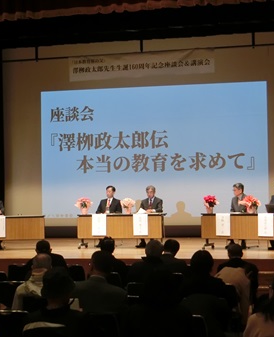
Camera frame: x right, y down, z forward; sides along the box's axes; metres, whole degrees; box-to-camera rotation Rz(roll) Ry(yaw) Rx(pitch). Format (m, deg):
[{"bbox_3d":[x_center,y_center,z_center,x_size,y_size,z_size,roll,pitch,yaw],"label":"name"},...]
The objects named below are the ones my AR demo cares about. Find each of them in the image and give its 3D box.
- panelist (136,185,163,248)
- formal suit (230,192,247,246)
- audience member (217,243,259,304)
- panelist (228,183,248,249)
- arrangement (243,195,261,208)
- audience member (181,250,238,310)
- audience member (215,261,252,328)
[{"bbox_3d":[0.259,1.002,16.387,0.500,1.290,0.780,-1,-1,11],"label":"panelist"},{"bbox_3d":[2.028,1.033,15.705,0.500,0.960,0.700,-2,-2,30],"label":"formal suit"},{"bbox_3d":[1.230,1.507,9.400,0.510,1.210,0.750,-1,-1,11],"label":"audience member"},{"bbox_3d":[1.998,0.933,15.500,0.550,1.270,0.750,-2,-1,33],"label":"panelist"},{"bbox_3d":[2.177,0.666,14.950,0.410,0.310,0.360,-2,-1,25],"label":"arrangement"},{"bbox_3d":[0.767,1.531,8.479,0.520,1.270,0.760,-1,-1,11],"label":"audience member"},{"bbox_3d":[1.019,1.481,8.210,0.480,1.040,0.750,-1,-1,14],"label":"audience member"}]

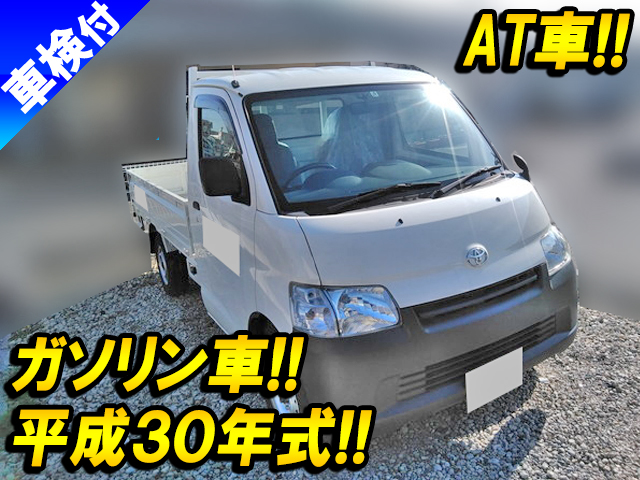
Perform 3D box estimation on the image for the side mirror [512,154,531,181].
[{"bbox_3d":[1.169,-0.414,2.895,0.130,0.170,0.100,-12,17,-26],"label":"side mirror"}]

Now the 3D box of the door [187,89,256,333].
[{"bbox_3d":[-0.488,-0.089,2.703,0.170,1.420,1.120,-12,17,-26],"label":"door"}]

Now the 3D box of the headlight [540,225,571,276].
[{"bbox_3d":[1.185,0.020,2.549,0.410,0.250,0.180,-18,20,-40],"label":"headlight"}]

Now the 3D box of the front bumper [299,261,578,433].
[{"bbox_3d":[0.682,0.443,2.317,1.640,0.540,0.380,-12,16,-27],"label":"front bumper"}]

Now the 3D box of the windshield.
[{"bbox_3d":[0.352,-0.513,2.559,1.400,0.730,0.130,-12,-23,-26],"label":"windshield"}]

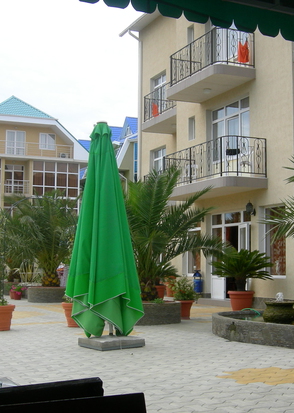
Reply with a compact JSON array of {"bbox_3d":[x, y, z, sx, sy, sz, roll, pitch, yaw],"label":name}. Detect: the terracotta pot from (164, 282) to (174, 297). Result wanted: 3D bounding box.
[{"bbox_3d":[0.732,2.596,21.800,0.440,0.450,0.440,1,-5,0],"label":"terracotta pot"}]

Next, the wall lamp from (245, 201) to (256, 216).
[{"bbox_3d":[2.733,0.073,18.533,0.320,0.420,0.220,3,-6,-23],"label":"wall lamp"}]

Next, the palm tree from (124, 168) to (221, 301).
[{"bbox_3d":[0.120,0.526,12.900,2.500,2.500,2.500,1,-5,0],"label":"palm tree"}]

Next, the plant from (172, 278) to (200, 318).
[{"bbox_3d":[0.787,1.871,14.300,0.540,0.900,0.540,1,-5,0],"label":"plant"}]

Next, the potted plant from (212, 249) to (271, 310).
[{"bbox_3d":[2.264,1.776,16.767,1.400,1.500,1.400,1,-5,0],"label":"potted plant"}]

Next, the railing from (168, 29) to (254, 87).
[{"bbox_3d":[1.826,-4.147,20.074,1.130,0.980,2.900,3,-6,-23],"label":"railing"}]

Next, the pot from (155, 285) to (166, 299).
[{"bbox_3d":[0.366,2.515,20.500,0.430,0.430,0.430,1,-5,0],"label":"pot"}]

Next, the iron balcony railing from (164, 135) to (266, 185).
[{"bbox_3d":[1.836,-1.127,19.711,1.140,1.010,3.850,3,-6,-23],"label":"iron balcony railing"}]

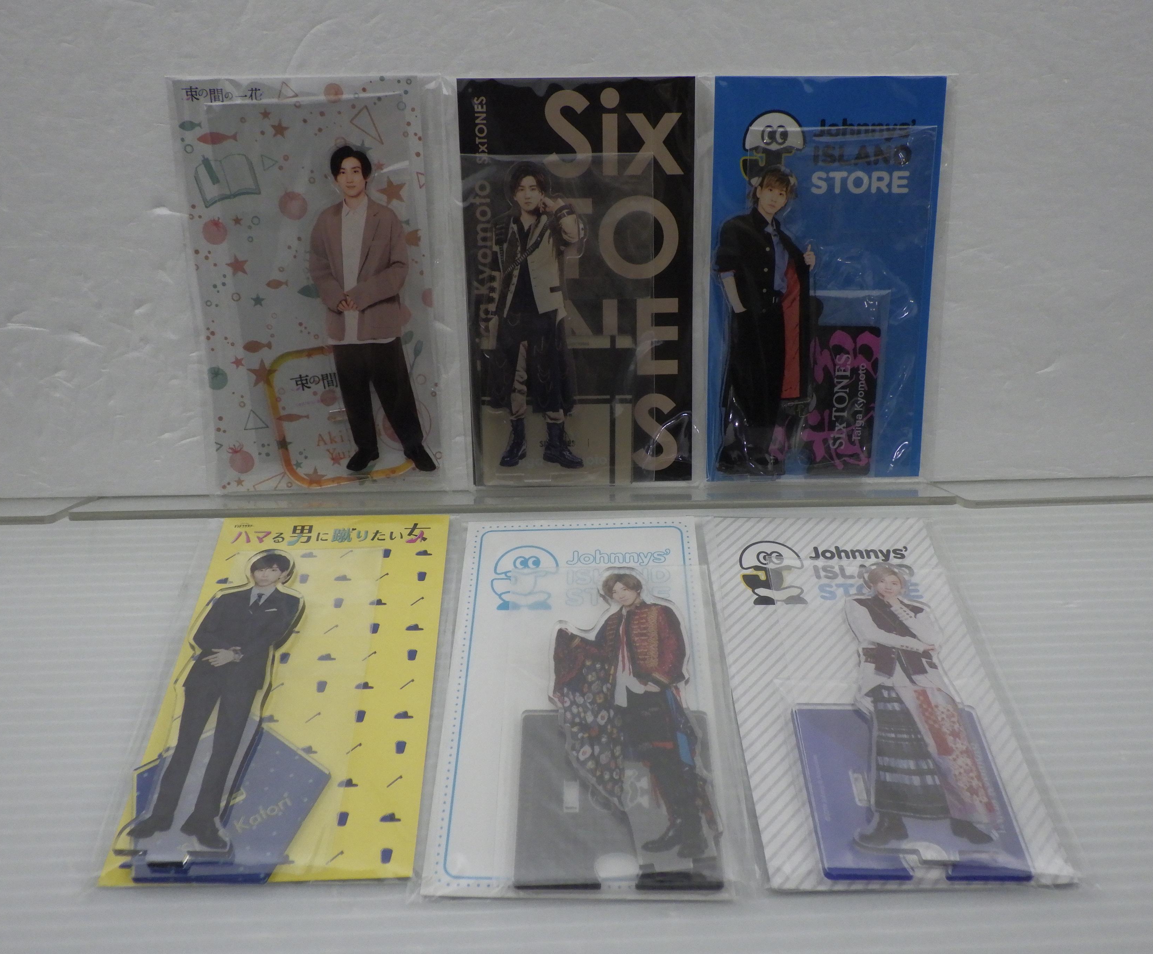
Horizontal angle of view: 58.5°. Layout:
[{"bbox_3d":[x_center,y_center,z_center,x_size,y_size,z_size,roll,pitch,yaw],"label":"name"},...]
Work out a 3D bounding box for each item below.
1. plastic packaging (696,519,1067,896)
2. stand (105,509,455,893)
[{"bbox_3d":[0.133,0.088,0.478,0.120,0.010,0.212,-1,40,-1],"label":"plastic packaging"},{"bbox_3d":[-0.127,0.087,0.477,0.121,0.010,0.210,-1,40,-1],"label":"stand"}]

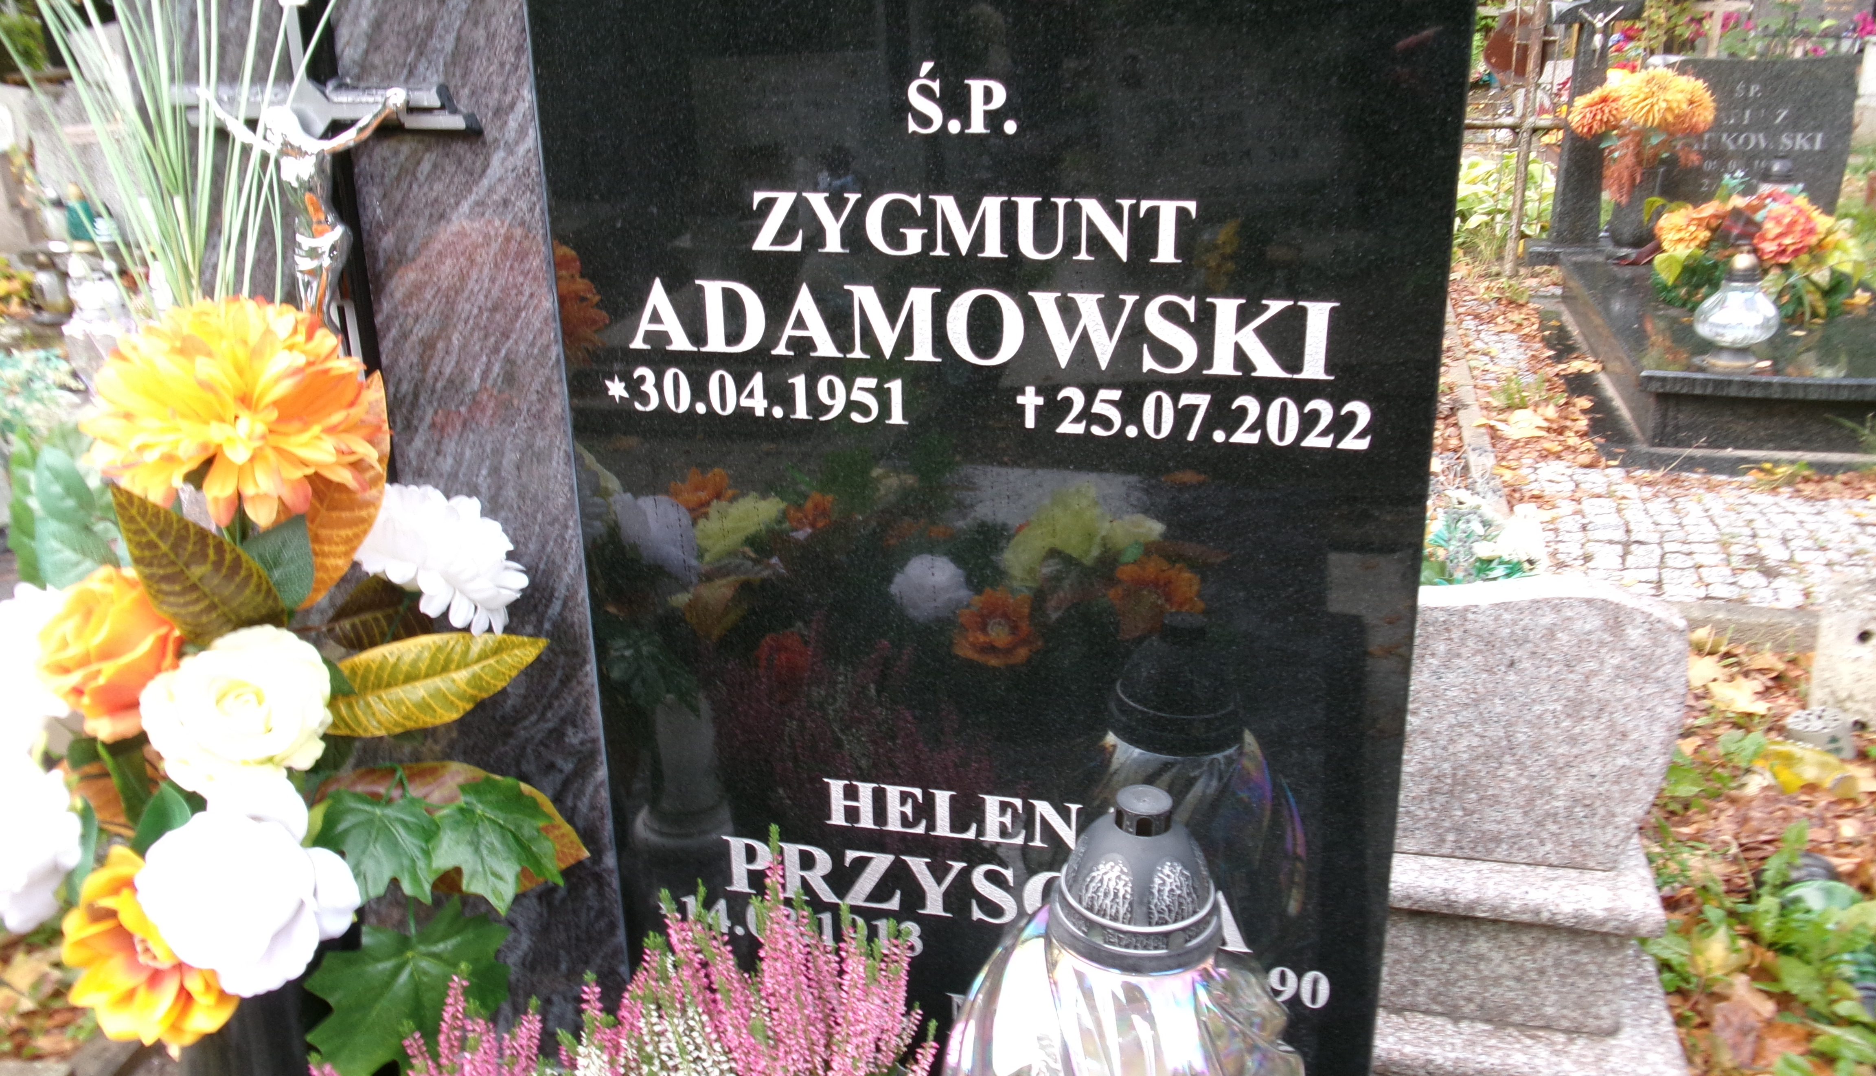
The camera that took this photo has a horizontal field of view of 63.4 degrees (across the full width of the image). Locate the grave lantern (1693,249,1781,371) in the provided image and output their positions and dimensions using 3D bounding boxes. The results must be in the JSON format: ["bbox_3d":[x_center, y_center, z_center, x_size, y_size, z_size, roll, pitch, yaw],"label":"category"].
[{"bbox_3d":[2.031,-0.583,3.818,0.220,0.290,0.220,4,20,15],"label":"grave lantern"}]

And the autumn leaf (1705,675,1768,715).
[{"bbox_3d":[1.446,0.285,2.746,0.115,0.030,0.150,10,22,28],"label":"autumn leaf"}]

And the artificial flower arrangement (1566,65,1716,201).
[{"bbox_3d":[2.457,-1.397,5.253,0.470,0.440,0.360,4,20,15],"label":"artificial flower arrangement"}]

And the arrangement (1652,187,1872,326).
[{"bbox_3d":[2.481,-0.885,4.565,0.560,0.340,0.380,4,20,15],"label":"arrangement"}]

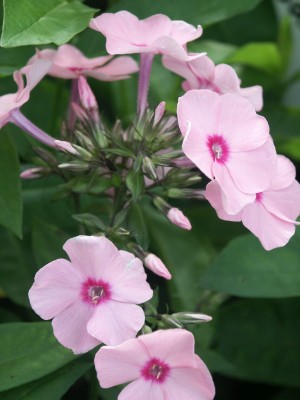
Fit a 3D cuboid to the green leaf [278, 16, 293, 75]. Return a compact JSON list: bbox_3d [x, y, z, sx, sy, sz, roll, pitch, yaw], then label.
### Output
[{"bbox_3d":[0.039,-0.045,0.670,0.004,0.017,0.004,2,6,0],"label":"green leaf"}]

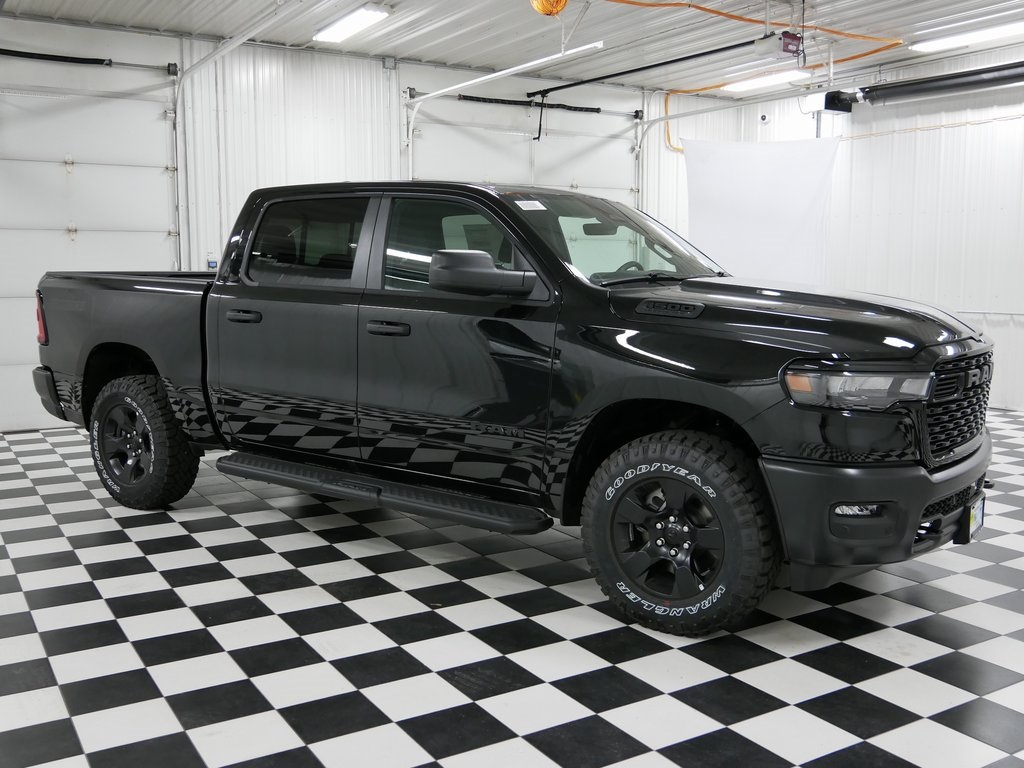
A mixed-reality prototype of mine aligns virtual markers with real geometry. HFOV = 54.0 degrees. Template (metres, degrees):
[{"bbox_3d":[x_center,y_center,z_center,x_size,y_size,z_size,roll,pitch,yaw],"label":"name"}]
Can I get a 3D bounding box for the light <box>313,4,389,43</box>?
[{"bbox_3d":[-1.422,-3.168,8.859,0.280,0.090,1.260,-4,8,-31],"label":"light"}]

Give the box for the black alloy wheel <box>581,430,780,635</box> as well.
[{"bbox_3d":[0.693,0.615,4.155,0.830,0.830,0.275,4,8,32],"label":"black alloy wheel"}]

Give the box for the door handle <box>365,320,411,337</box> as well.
[{"bbox_3d":[-0.580,-0.266,4.791,0.255,0.068,0.060,5,9,35],"label":"door handle"}]

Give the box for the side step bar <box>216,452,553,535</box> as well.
[{"bbox_3d":[-0.712,0.532,5.066,2.220,0.095,0.200,5,9,35],"label":"side step bar"}]

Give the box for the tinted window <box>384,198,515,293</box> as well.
[{"bbox_3d":[-0.274,-0.668,4.755,0.860,0.480,0.060,5,-12,35],"label":"tinted window"}]

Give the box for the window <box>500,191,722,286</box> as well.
[{"bbox_3d":[0.553,-0.756,5.164,0.820,0.120,1.460,43,28,24],"label":"window"}]

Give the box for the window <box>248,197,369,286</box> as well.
[{"bbox_3d":[-1.083,-0.765,5.328,0.800,0.470,0.060,5,-12,35],"label":"window"}]

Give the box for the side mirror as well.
[{"bbox_3d":[-0.143,-0.481,4.374,0.230,0.205,0.340,5,9,35],"label":"side mirror"}]

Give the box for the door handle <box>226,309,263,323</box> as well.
[{"bbox_3d":[-1.425,-0.368,5.389,0.262,0.068,0.060,5,9,35],"label":"door handle"}]

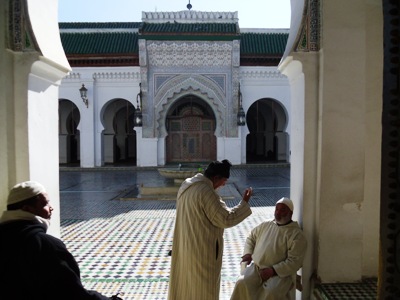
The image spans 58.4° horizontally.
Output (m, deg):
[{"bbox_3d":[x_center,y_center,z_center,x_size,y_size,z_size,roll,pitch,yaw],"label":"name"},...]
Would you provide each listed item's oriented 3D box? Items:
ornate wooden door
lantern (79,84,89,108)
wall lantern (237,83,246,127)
[{"bbox_3d":[-0.495,-0.787,20.874,2.940,3.038,0.196,-1,2,-2],"label":"ornate wooden door"},{"bbox_3d":[-6.311,-2.905,19.453,0.451,1.254,0.735,-1,2,-2],"label":"lantern"},{"bbox_3d":[2.287,-2.496,19.649,0.470,2.352,0.784,-1,2,-2],"label":"wall lantern"}]

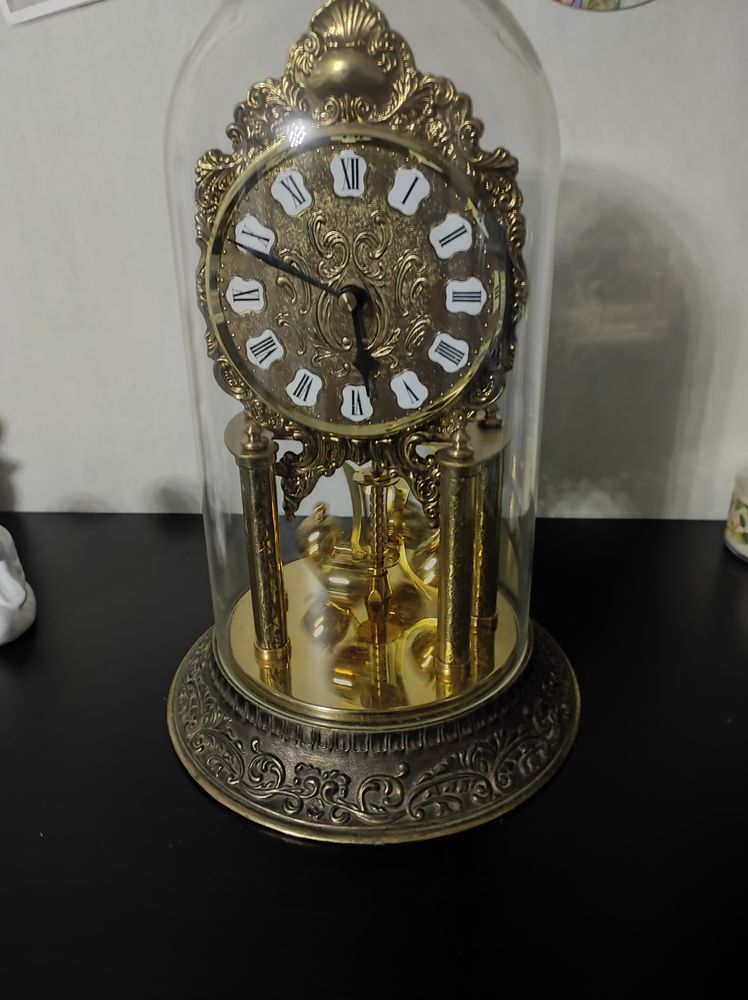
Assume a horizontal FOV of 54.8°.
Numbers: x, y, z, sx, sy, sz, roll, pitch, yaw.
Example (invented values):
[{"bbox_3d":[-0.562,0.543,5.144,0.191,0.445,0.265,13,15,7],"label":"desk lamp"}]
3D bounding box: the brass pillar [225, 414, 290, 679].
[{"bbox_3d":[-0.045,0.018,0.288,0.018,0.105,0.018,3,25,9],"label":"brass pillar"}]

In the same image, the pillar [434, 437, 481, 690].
[{"bbox_3d":[0.032,0.022,0.277,0.017,0.104,0.017,3,25,9],"label":"pillar"}]

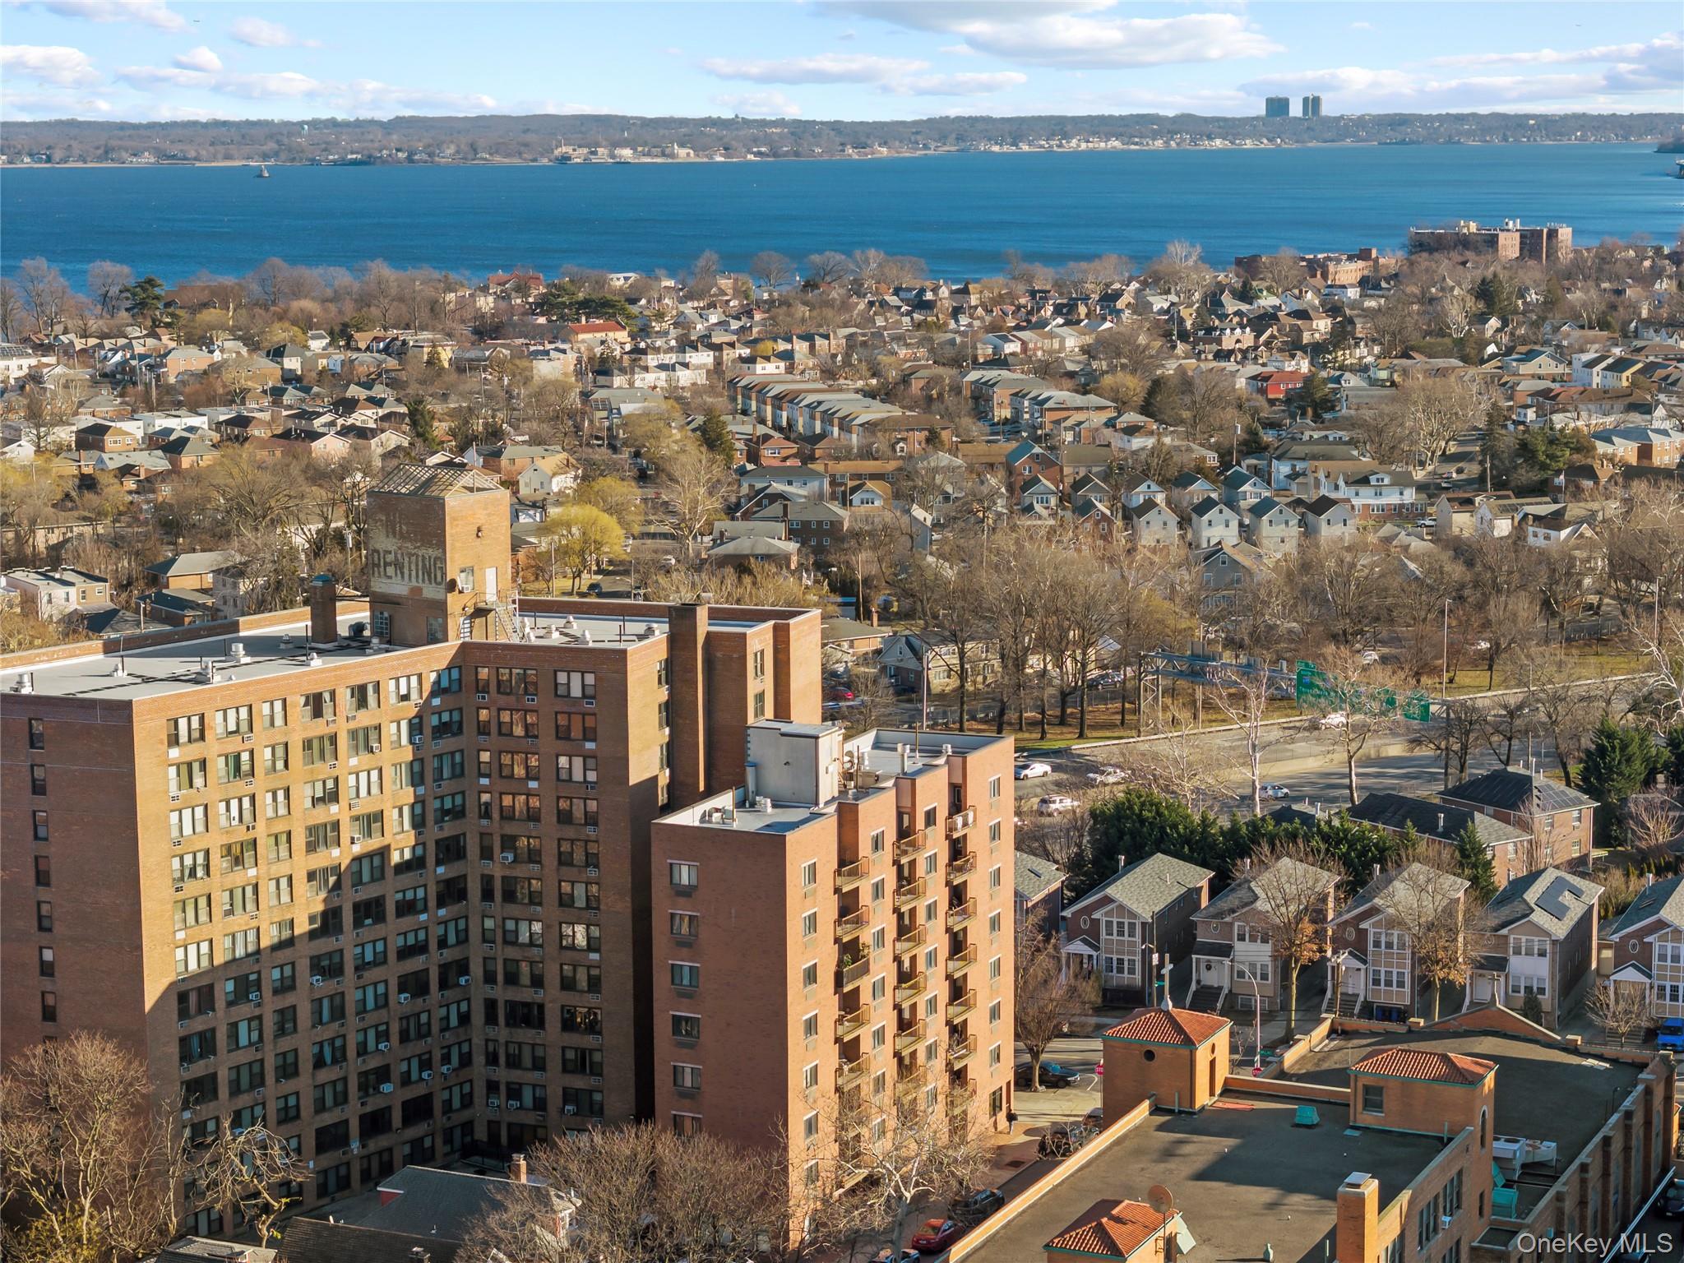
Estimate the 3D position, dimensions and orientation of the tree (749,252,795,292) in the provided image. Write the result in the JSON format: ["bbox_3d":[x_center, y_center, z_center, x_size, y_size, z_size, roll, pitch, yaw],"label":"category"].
[{"bbox_3d":[-27.023,-137.898,1315.744,17.500,17.000,17.500,0,9,0],"label":"tree"}]

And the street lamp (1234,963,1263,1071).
[{"bbox_3d":[26.815,26.825,227.118,2.500,9.900,0.350,3,9,20],"label":"street lamp"}]

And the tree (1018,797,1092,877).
[{"bbox_3d":[18.191,18.376,290.691,6.848,8.486,6.848,0,9,0],"label":"tree"}]

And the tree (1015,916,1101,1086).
[{"bbox_3d":[13.062,24.608,225.947,8.000,12.000,8.000,0,9,0],"label":"tree"}]

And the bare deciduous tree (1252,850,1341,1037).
[{"bbox_3d":[32.192,22.270,242.370,6.455,14.218,6.455,0,9,0],"label":"bare deciduous tree"}]

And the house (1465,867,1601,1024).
[{"bbox_3d":[51.786,23.091,254.376,6.900,8.700,18.170,3,9,22],"label":"house"}]

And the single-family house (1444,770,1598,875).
[{"bbox_3d":[58.060,16.170,292.545,8.000,8.300,11.500,-6,10,-35],"label":"single-family house"}]

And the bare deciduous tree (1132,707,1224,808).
[{"bbox_3d":[30.988,12.236,309.826,8.800,11.300,8.800,0,9,0],"label":"bare deciduous tree"}]

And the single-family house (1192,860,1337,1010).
[{"bbox_3d":[31.800,22.250,254.400,7.100,7.900,16.400,3,9,22],"label":"single-family house"}]

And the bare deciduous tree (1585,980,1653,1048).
[{"bbox_3d":[54.606,27.074,239.426,4.808,5.311,4.808,0,9,0],"label":"bare deciduous tree"}]

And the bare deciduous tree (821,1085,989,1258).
[{"bbox_3d":[3.370,31.401,181.399,8.889,15.000,8.889,0,9,0],"label":"bare deciduous tree"}]

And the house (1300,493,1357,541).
[{"bbox_3d":[75.891,-16.549,529.360,5.600,7.800,11.800,-1,9,-3],"label":"house"}]

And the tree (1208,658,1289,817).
[{"bbox_3d":[38.492,10.308,322.067,7.709,15.671,7.709,0,9,0],"label":"tree"}]

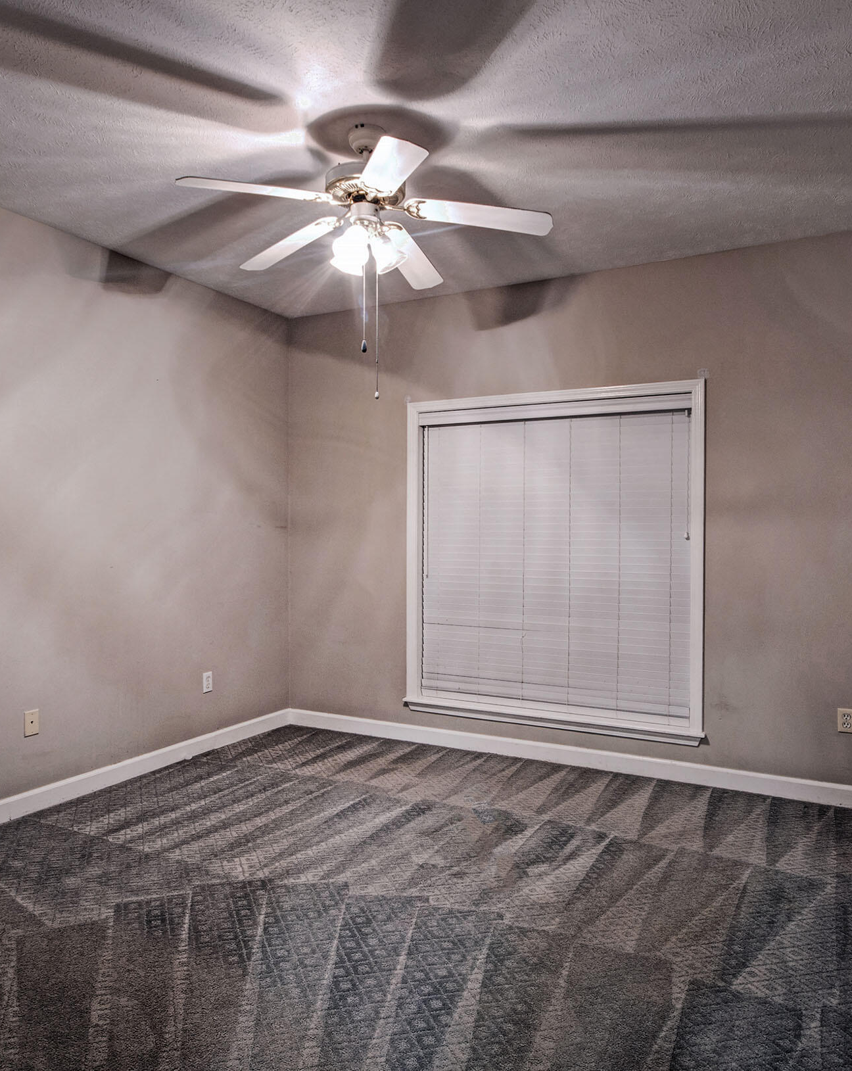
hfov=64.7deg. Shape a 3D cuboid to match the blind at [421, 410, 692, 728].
[{"bbox_3d":[0.696,0.160,3.856,1.570,1.680,0.050,0,0,25],"label":"blind"}]

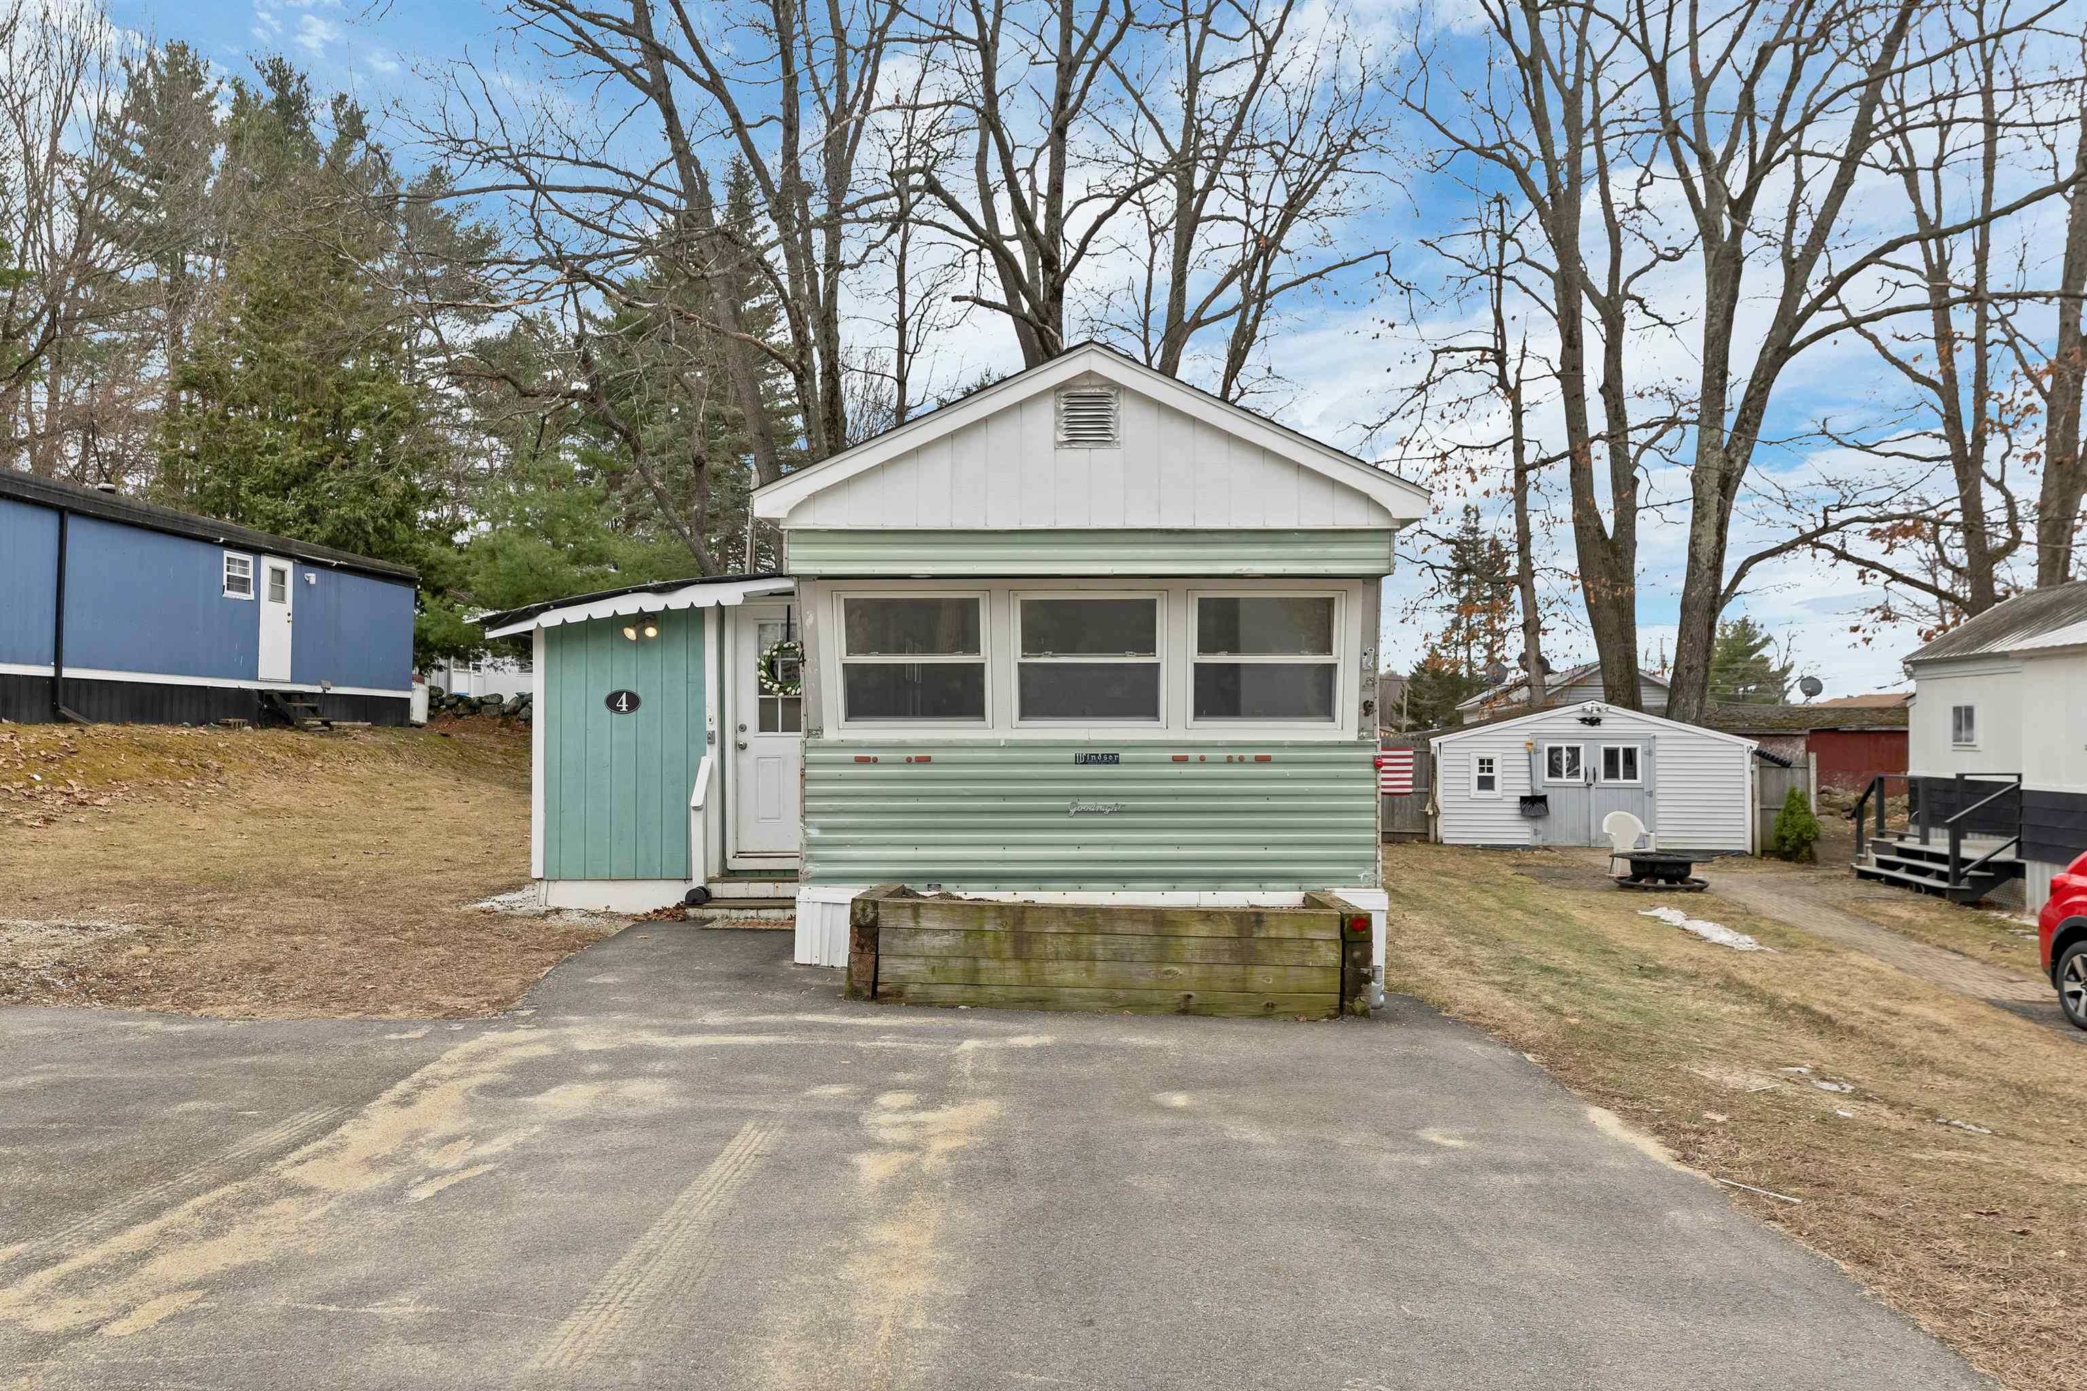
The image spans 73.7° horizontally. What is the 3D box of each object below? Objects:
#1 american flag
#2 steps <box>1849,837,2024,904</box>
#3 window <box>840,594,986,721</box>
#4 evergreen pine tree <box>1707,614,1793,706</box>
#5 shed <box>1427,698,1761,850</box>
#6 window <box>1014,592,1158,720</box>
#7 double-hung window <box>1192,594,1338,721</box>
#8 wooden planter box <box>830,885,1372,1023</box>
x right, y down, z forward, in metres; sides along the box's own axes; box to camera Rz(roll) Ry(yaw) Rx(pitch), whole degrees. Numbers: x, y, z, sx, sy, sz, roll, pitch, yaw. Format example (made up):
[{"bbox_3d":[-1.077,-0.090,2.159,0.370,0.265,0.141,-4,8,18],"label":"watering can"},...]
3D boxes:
[{"bbox_3d":[5.640,1.295,23.400,1.200,0.800,0.040,0,-1,5],"label":"american flag"},{"bbox_3d":[12.420,2.440,19.400,1.050,0.560,2.900,0,-1,8],"label":"steps"},{"bbox_3d":[-0.804,-0.235,8.530,0.920,0.810,0.100,0,9,0],"label":"window"},{"bbox_3d":[24.200,0.420,48.000,3.800,6.400,3.800,0,-1,0],"label":"evergreen pine tree"},{"bbox_3d":[9.600,1.400,26.000,5.200,2.500,6.000,0,-1,9],"label":"shed"},{"bbox_3d":[0.275,-0.230,8.530,0.910,0.810,0.100,0,9,0],"label":"window"},{"bbox_3d":[1.353,-0.230,8.530,0.920,0.810,0.100,0,9,0],"label":"double-hung window"},{"bbox_3d":[0.375,1.400,7.860,2.750,0.570,1.030,0,-1,4],"label":"wooden planter box"}]

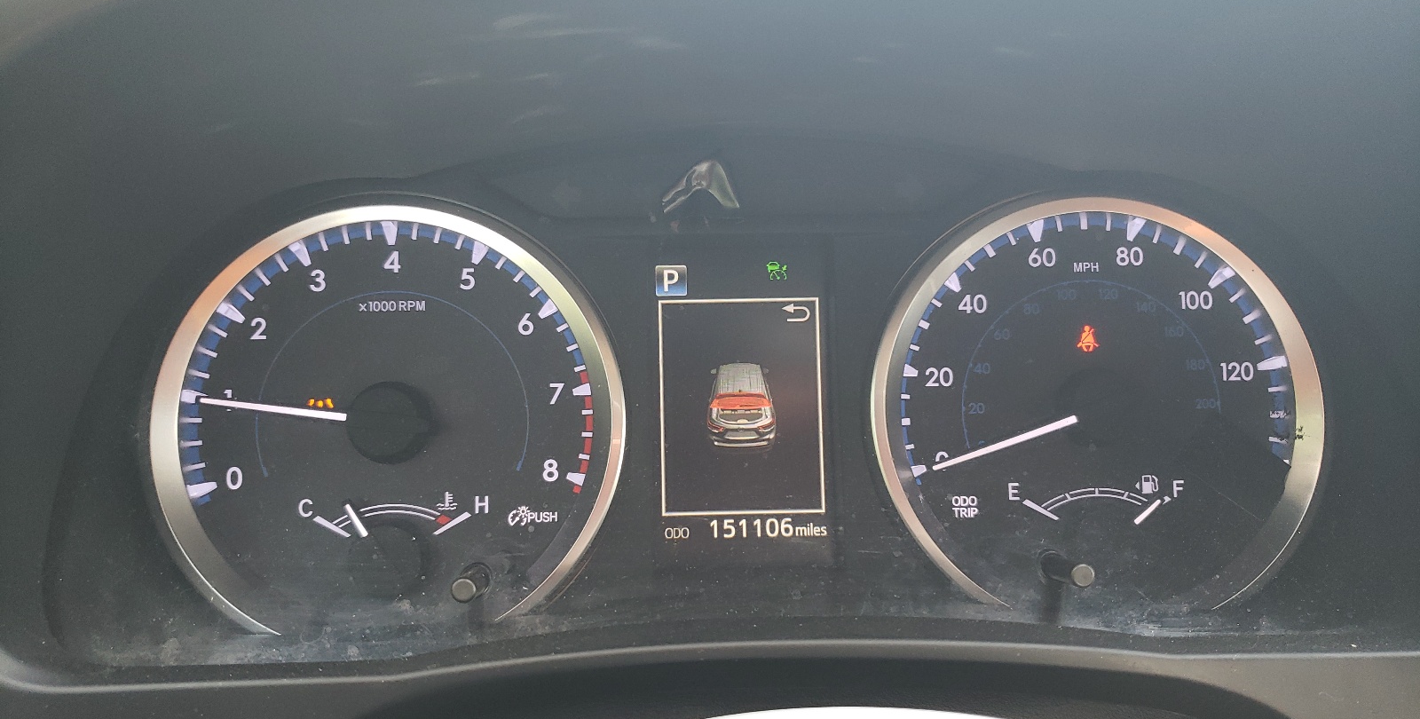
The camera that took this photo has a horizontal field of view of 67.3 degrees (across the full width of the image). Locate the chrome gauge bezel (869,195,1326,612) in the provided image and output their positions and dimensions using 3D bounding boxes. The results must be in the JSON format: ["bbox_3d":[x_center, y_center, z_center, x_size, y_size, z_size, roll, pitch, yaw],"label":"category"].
[{"bbox_3d":[0.114,0.015,0.315,0.134,0.127,0.020,-1,-4,-4],"label":"chrome gauge bezel"}]

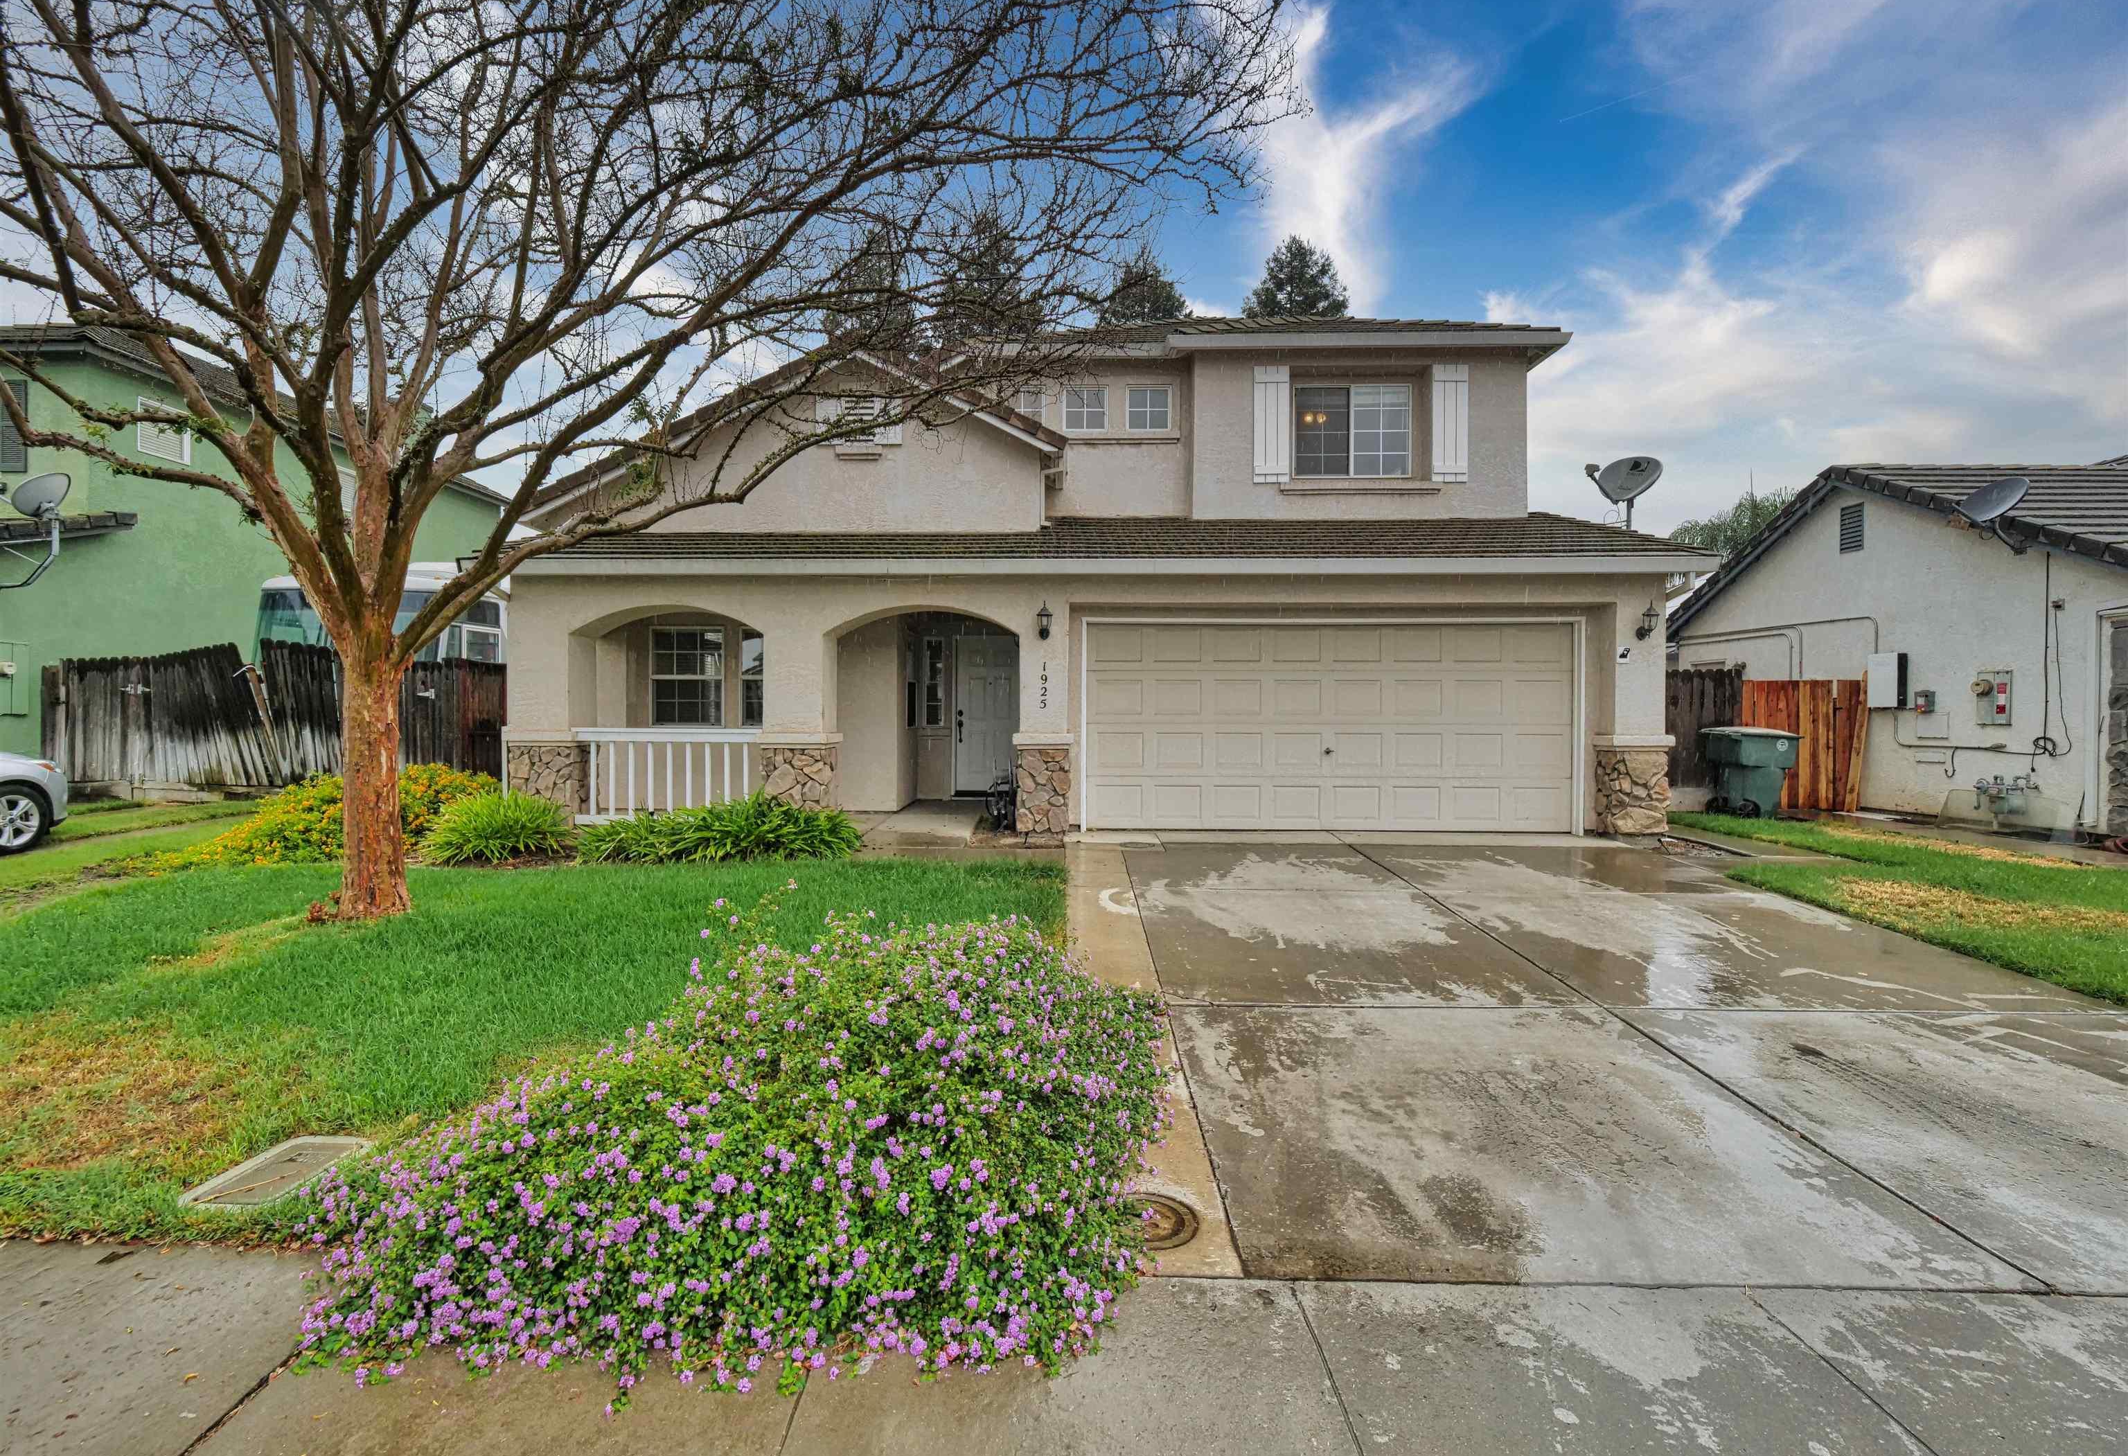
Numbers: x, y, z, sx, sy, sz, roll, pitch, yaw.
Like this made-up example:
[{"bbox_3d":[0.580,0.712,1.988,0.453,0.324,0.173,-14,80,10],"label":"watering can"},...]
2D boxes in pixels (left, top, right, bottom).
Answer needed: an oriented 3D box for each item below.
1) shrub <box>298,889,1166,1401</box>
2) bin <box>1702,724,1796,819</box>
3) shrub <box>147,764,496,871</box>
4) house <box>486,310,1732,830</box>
[{"bbox_3d":[-0.820,1.060,2.780,2.350,0.840,1.700,0,0,1],"label":"shrub"},{"bbox_3d":[8.480,0.570,10.600,0.800,1.100,0.680,0,0,10],"label":"bin"},{"bbox_3d":[-6.400,0.750,7.750,2.100,0.780,1.700,0,0,1],"label":"shrub"},{"bbox_3d":[0.200,-2.350,13.400,11.700,6.900,10.900,0,0,1],"label":"house"}]

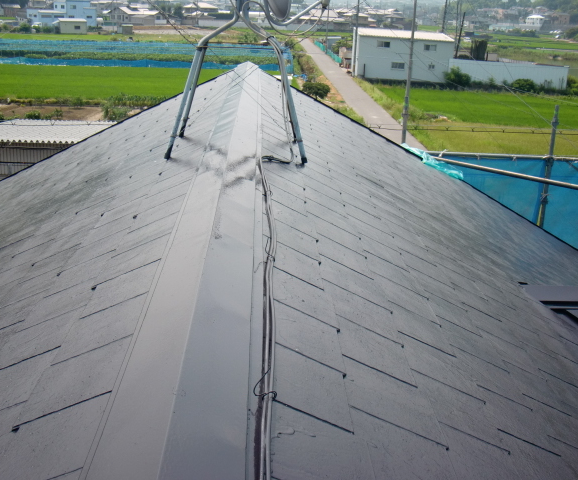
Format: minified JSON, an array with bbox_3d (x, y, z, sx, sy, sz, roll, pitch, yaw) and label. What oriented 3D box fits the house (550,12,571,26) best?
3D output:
[{"bbox_3d":[163.760,-133.732,425.351,8.000,7.800,8.800,-16,26,-43],"label":"house"}]

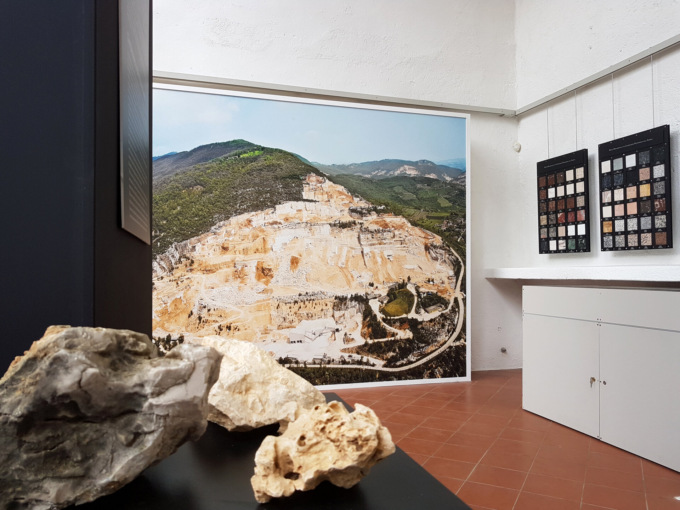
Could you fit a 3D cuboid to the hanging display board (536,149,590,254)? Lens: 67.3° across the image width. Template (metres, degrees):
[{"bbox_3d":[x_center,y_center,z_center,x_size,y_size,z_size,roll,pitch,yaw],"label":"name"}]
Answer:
[{"bbox_3d":[2.300,-0.518,5.278,0.036,1.000,0.700,0,-1,-17],"label":"hanging display board"}]

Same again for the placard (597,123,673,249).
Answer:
[{"bbox_3d":[2.546,-0.540,4.432,0.036,1.000,0.700,0,-1,-17],"label":"placard"}]

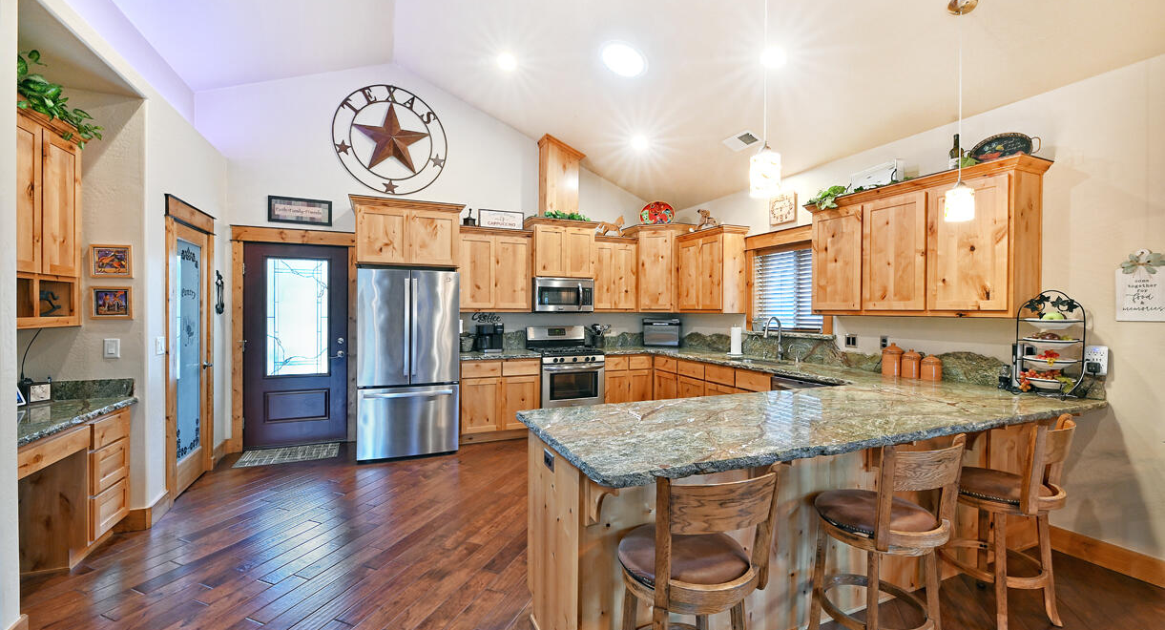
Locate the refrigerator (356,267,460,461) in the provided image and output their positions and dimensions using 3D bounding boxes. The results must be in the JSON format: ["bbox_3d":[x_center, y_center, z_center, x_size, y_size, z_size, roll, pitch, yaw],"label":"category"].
[{"bbox_3d":[-1.771,0.465,4.630,0.903,1.770,0.792,0,0,-23],"label":"refrigerator"}]

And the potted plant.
[{"bbox_3d":[-2.922,-1.175,2.378,0.300,0.345,0.740,0,0,-24],"label":"potted plant"}]

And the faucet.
[{"bbox_3d":[1.866,0.237,4.420,0.260,0.440,0.080,0,0,-24],"label":"faucet"}]

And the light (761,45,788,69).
[{"bbox_3d":[1.335,-1.809,3.166,0.185,0.040,0.185,21,-8,-23],"label":"light"}]

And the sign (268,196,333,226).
[{"bbox_3d":[-2.871,-1.055,4.622,0.557,0.257,0.025,0,0,-24],"label":"sign"}]

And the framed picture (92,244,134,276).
[{"bbox_3d":[-2.901,-0.331,2.784,0.199,0.203,0.025,0,0,-24],"label":"framed picture"}]

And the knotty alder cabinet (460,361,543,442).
[{"bbox_3d":[-0.976,0.912,5.080,0.875,0.878,0.630,0,0,-23],"label":"knotty alder cabinet"}]

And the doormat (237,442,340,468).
[{"bbox_3d":[-2.825,1.342,4.371,0.820,0.012,0.530,0,0,-23],"label":"doormat"}]

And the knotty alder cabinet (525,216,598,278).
[{"bbox_3d":[-0.285,-0.773,5.536,0.840,0.675,0.490,0,0,-24],"label":"knotty alder cabinet"}]

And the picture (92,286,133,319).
[{"bbox_3d":[-2.908,-0.075,2.799,0.192,0.202,0.025,0,0,-24],"label":"picture"}]

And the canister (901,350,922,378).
[{"bbox_3d":[2.455,0.361,3.376,0.120,0.214,0.120,0,0,-24],"label":"canister"}]

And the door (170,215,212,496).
[{"bbox_3d":[-3.117,0.326,3.587,0.040,2.035,0.740,0,0,-24],"label":"door"}]

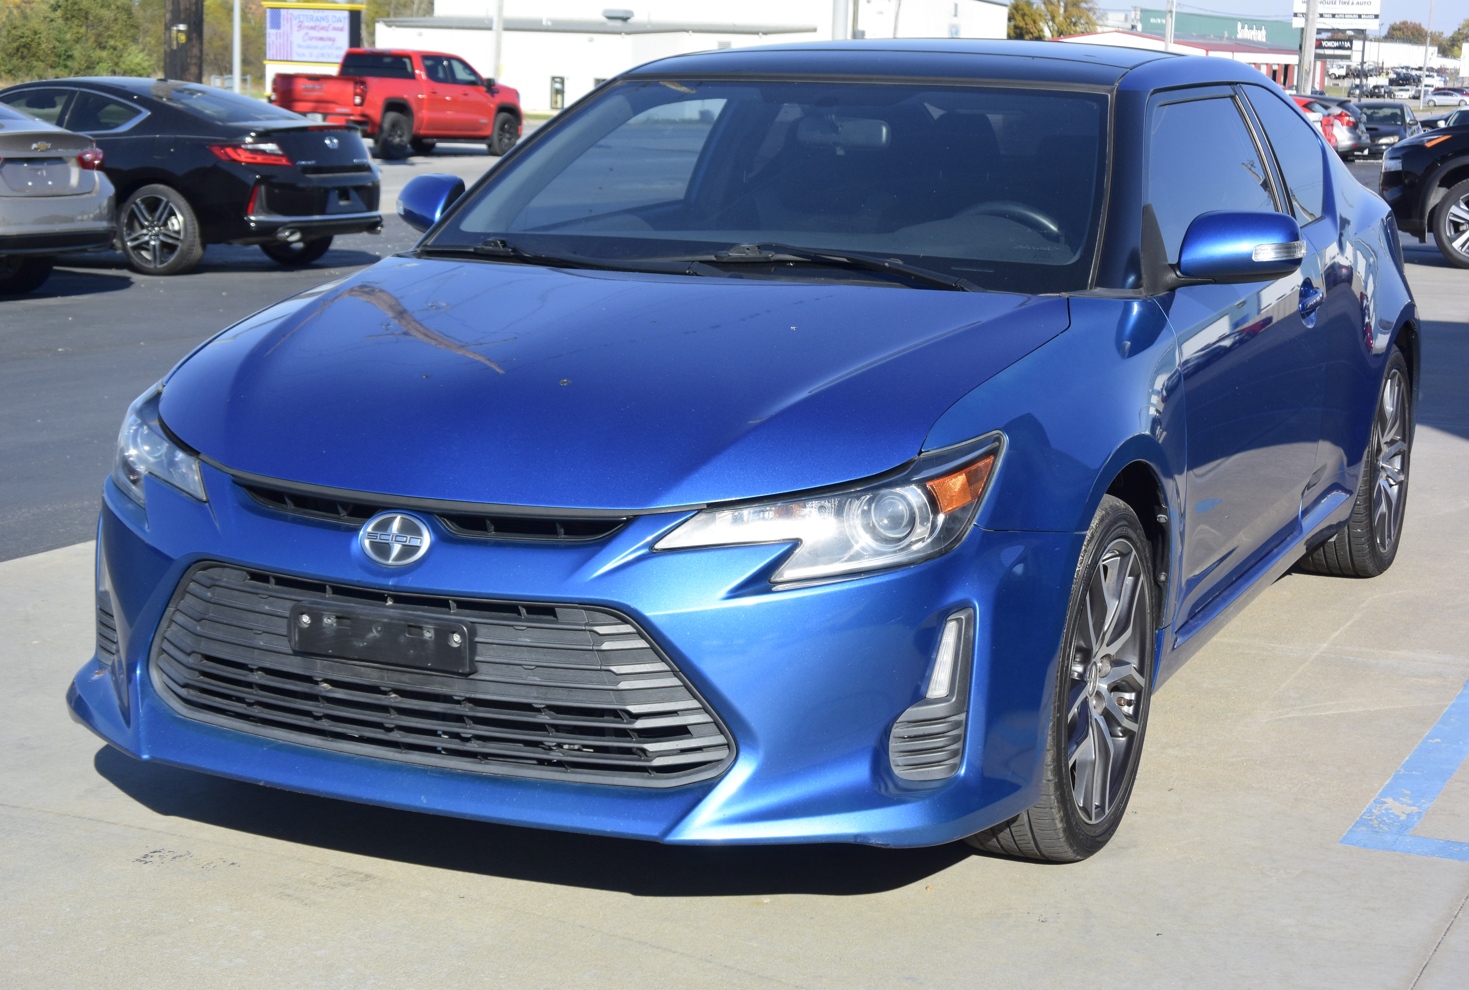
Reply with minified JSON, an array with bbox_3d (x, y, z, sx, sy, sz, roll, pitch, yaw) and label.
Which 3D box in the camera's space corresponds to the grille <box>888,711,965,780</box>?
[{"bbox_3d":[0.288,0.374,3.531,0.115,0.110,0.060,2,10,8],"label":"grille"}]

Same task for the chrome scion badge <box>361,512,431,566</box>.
[{"bbox_3d":[-0.514,0.068,3.576,0.121,0.085,0.020,6,-11,25],"label":"chrome scion badge"}]

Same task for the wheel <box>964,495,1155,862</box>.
[{"bbox_3d":[0.549,0.307,4.088,0.225,0.655,0.655,5,11,24],"label":"wheel"}]

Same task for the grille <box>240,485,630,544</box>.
[{"bbox_3d":[-0.492,0.025,3.620,0.720,0.060,0.100,6,11,25],"label":"grille"}]

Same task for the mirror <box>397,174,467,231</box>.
[{"bbox_3d":[-0.647,-0.647,5.309,0.235,0.145,0.140,6,11,25],"label":"mirror"}]

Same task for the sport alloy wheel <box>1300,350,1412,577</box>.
[{"bbox_3d":[1.707,-0.101,6.493,0.225,0.655,0.655,6,11,25],"label":"sport alloy wheel"}]

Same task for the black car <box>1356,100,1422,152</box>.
[{"bbox_3d":[14.853,-8.320,54.285,1.780,1.460,4.570,5,11,22],"label":"black car"}]

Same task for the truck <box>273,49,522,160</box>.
[{"bbox_3d":[-6.207,-7.388,44.386,2.060,1.920,5.880,6,11,25],"label":"truck"}]

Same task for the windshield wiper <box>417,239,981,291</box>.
[{"bbox_3d":[-0.114,-0.447,4.503,1.250,0.095,0.220,6,11,25],"label":"windshield wiper"}]

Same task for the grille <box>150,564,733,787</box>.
[{"bbox_3d":[-0.514,0.269,3.625,1.070,0.275,0.140,6,11,25],"label":"grille"}]

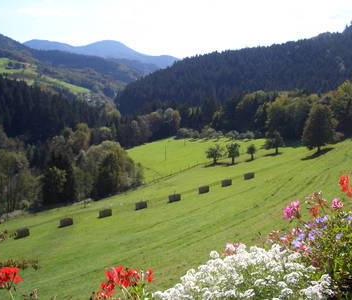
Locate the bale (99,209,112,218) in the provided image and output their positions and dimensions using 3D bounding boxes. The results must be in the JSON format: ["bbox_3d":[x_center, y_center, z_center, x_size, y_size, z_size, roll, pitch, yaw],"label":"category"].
[{"bbox_3d":[-11.771,10.678,68.000,2.050,1.400,1.350,-3,5,-30],"label":"bale"}]

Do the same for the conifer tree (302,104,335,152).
[{"bbox_3d":[44.139,-6.646,125.000,9.700,14.500,9.700,0,5,0],"label":"conifer tree"}]

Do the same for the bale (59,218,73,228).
[{"bbox_3d":[-17.201,11.499,63.700,2.050,1.400,1.350,-3,5,-30],"label":"bale"}]

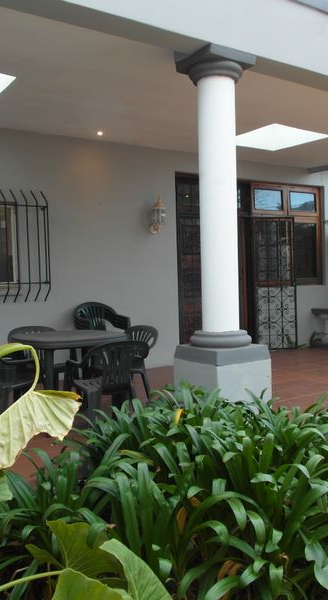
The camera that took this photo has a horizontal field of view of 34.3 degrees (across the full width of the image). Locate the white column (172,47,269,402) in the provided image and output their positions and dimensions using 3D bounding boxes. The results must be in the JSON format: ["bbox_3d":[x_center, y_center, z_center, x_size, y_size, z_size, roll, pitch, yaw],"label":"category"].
[{"bbox_3d":[0.440,-0.381,4.173,0.546,2.878,0.546,-3,3,-33],"label":"white column"}]

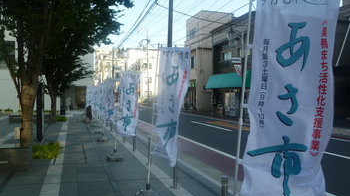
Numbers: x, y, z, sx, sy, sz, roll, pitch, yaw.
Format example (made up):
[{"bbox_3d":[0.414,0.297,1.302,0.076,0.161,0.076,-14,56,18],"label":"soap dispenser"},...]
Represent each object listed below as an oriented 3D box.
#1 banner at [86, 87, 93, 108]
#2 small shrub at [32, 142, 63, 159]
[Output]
[{"bbox_3d":[-6.500,0.070,22.300,0.560,1.750,0.150,3,-1,28],"label":"banner"},{"bbox_3d":[-3.500,1.420,8.100,0.780,0.340,0.800,2,0,-19],"label":"small shrub"}]

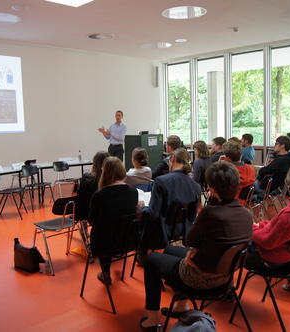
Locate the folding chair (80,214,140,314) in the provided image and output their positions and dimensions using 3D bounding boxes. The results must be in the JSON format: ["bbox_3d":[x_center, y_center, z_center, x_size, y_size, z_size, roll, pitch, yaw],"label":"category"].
[{"bbox_3d":[-0.220,0.765,3.315,0.520,0.790,0.490,5,9,44],"label":"folding chair"}]

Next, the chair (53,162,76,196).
[{"bbox_3d":[-1.544,0.316,7.625,0.520,0.790,0.490,4,8,39],"label":"chair"}]

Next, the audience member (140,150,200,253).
[{"bbox_3d":[0.134,0.461,3.759,0.860,1.270,0.520,4,9,42],"label":"audience member"}]

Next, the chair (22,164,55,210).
[{"bbox_3d":[-2.056,0.385,7.143,0.520,0.790,0.490,3,8,35],"label":"chair"}]

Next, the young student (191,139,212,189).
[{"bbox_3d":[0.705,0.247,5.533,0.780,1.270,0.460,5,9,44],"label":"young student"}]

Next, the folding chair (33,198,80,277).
[{"bbox_3d":[-0.926,0.700,4.100,0.530,0.790,0.500,4,9,42],"label":"folding chair"}]

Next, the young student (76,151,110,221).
[{"bbox_3d":[-0.637,0.406,4.664,0.800,1.220,0.500,4,9,42],"label":"young student"}]

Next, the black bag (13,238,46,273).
[{"bbox_3d":[-1.254,0.958,4.058,0.300,0.310,0.160,3,8,35],"label":"black bag"}]

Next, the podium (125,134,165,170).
[{"bbox_3d":[0.012,-0.146,9.126,0.490,1.220,0.750,4,9,42],"label":"podium"}]

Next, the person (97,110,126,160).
[{"bbox_3d":[-0.678,-0.240,7.738,0.500,1.820,0.550,4,8,40],"label":"person"}]

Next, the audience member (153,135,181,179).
[{"bbox_3d":[0.264,0.264,5.179,0.800,1.340,0.520,5,9,44],"label":"audience member"}]

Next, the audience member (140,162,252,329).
[{"bbox_3d":[0.365,0.591,2.659,0.780,1.250,0.540,4,9,43],"label":"audience member"}]

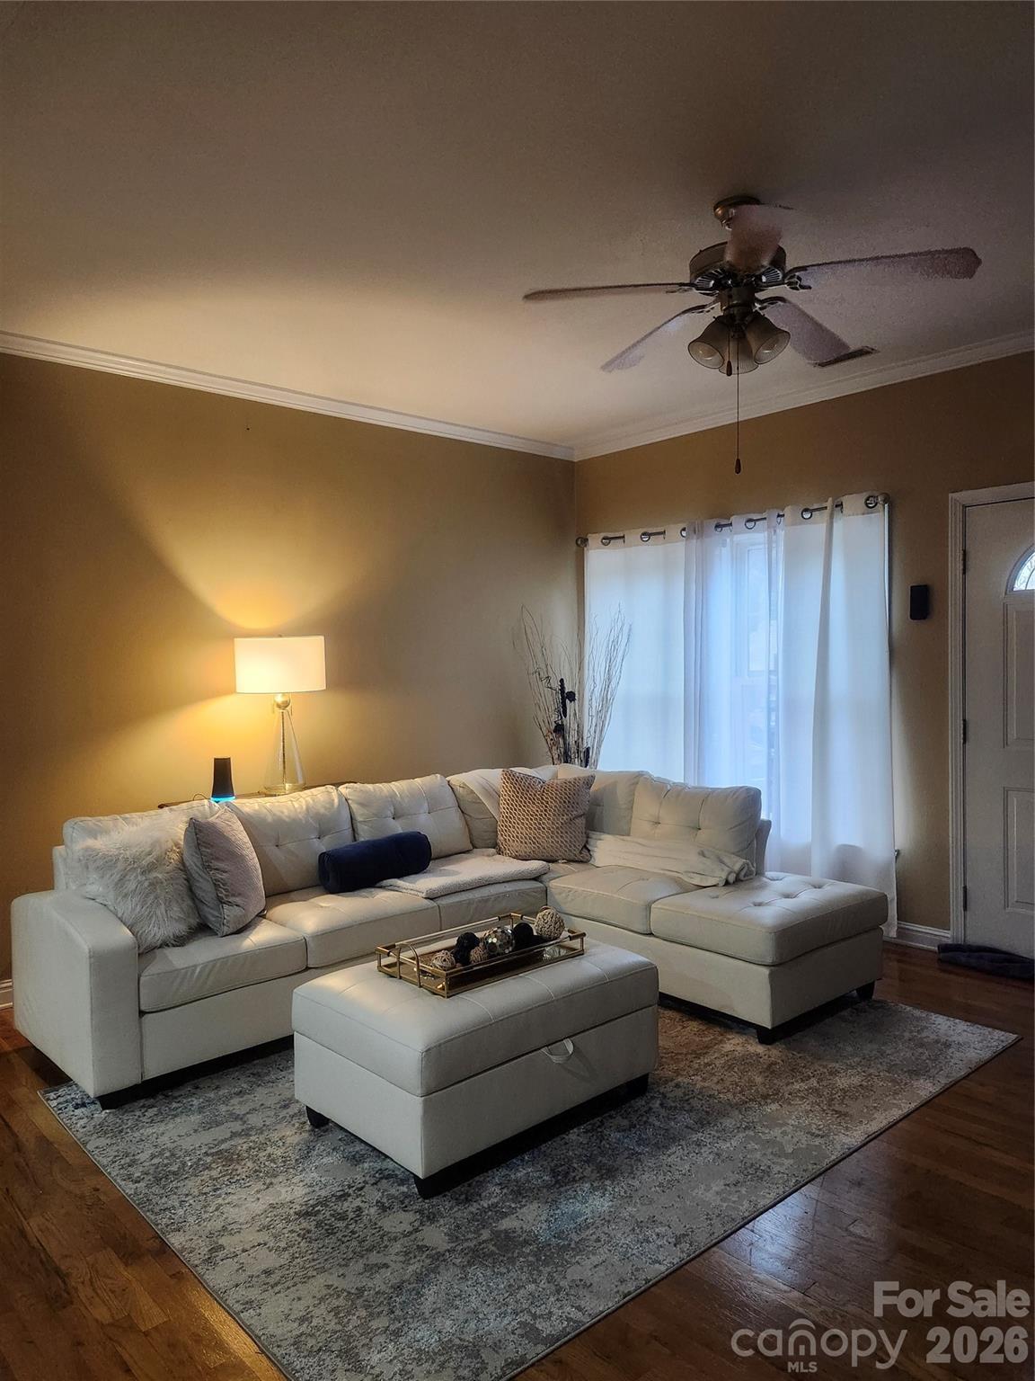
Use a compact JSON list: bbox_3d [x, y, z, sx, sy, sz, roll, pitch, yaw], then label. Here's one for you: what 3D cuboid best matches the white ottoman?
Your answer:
[{"bbox_3d":[-0.113,1.069,2.851,0.930,0.450,0.640,-3,2,-42],"label":"white ottoman"}]

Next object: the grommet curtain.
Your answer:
[{"bbox_3d":[1.121,0.107,5.096,0.110,2.127,2.015,-3,2,-42],"label":"grommet curtain"}]

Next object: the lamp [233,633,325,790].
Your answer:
[{"bbox_3d":[-1.112,0.115,4.343,0.410,0.740,0.410,-3,2,-42],"label":"lamp"}]

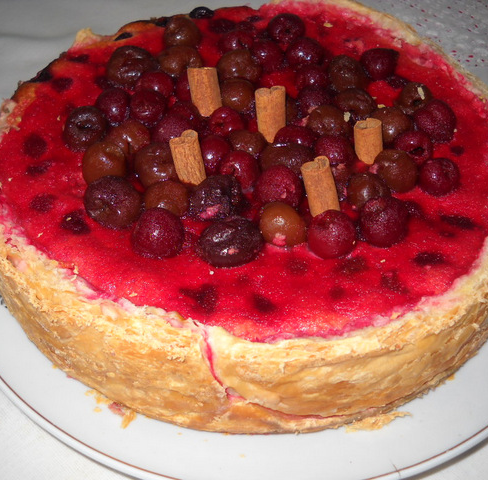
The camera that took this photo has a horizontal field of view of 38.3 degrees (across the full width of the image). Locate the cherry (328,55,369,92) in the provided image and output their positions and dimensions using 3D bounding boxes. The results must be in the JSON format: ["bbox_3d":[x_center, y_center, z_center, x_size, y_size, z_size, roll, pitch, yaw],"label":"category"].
[{"bbox_3d":[0.052,-0.082,0.347,0.020,0.018,0.019,0,49,0],"label":"cherry"}]

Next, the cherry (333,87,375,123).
[{"bbox_3d":[0.052,-0.062,0.330,0.020,0.018,0.020,0,48,0],"label":"cherry"}]

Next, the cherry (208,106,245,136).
[{"bbox_3d":[-0.008,-0.057,0.338,0.018,0.017,0.017,0,47,0],"label":"cherry"}]

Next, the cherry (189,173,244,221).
[{"bbox_3d":[-0.011,-0.018,0.294,0.023,0.019,0.021,-11,49,-10],"label":"cherry"}]

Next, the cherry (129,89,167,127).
[{"bbox_3d":[-0.045,-0.062,0.330,0.018,0.017,0.017,0,49,0],"label":"cherry"}]

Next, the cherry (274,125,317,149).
[{"bbox_3d":[0.023,-0.043,0.313,0.019,0.017,0.019,0,49,0],"label":"cherry"}]

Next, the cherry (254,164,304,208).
[{"bbox_3d":[0.015,-0.022,0.294,0.020,0.019,0.020,0,48,0],"label":"cherry"}]

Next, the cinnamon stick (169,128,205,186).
[{"bbox_3d":[-0.023,-0.031,0.294,0.013,0.028,0.009,-19,49,-9],"label":"cinnamon stick"}]

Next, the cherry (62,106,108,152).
[{"bbox_3d":[-0.072,-0.050,0.318,0.020,0.019,0.020,0,49,0],"label":"cherry"}]

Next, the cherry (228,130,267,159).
[{"bbox_3d":[0.002,-0.041,0.310,0.017,0.015,0.017,0,48,0],"label":"cherry"}]

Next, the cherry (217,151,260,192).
[{"bbox_3d":[-0.002,-0.030,0.307,0.018,0.017,0.018,0,48,0],"label":"cherry"}]

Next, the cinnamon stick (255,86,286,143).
[{"bbox_3d":[0.013,-0.053,0.312,0.013,0.029,0.010,2,37,0],"label":"cinnamon stick"}]

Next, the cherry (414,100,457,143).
[{"bbox_3d":[0.088,-0.055,0.325,0.021,0.020,0.021,2,47,0],"label":"cherry"}]

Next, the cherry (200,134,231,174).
[{"bbox_3d":[-0.013,-0.039,0.323,0.017,0.017,0.016,0,47,0],"label":"cherry"}]

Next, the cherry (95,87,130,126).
[{"bbox_3d":[-0.061,-0.063,0.329,0.017,0.016,0.017,0,48,0],"label":"cherry"}]

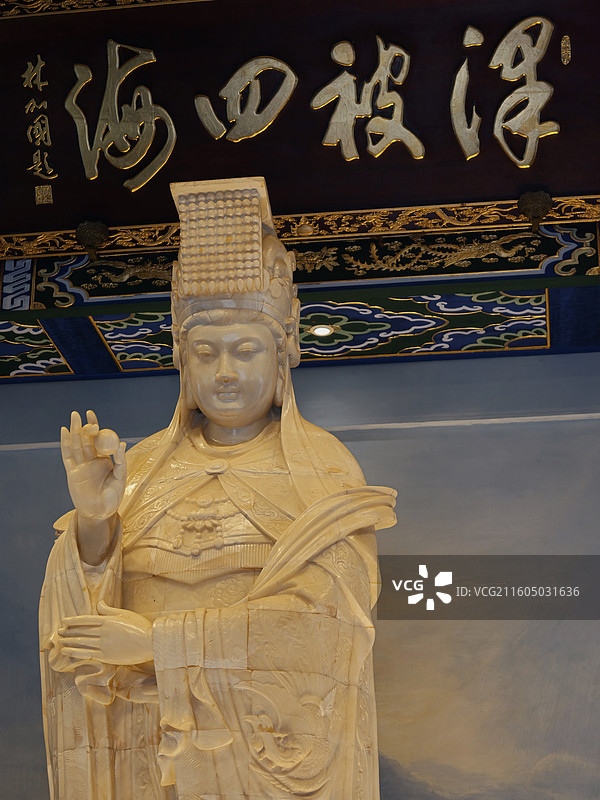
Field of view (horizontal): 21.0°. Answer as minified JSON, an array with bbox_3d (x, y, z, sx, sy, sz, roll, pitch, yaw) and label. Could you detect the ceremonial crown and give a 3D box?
[{"bbox_3d":[-0.246,-0.471,6.277,0.491,0.611,0.498,-4,-25,11],"label":"ceremonial crown"}]

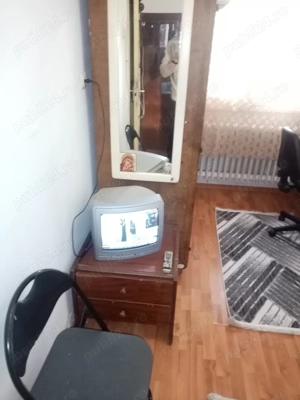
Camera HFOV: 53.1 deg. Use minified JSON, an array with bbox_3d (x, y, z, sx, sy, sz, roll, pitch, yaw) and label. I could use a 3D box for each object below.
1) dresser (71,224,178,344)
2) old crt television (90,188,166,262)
[{"bbox_3d":[-0.110,0.458,1.814,0.529,0.445,0.545,4,26,5],"label":"dresser"},{"bbox_3d":[-0.147,0.092,1.706,0.360,0.306,0.355,-5,26,-14],"label":"old crt television"}]

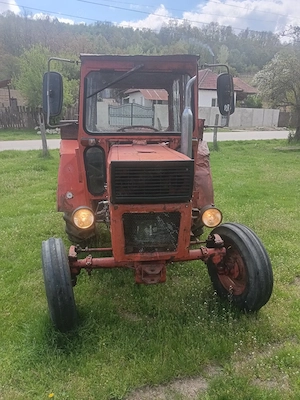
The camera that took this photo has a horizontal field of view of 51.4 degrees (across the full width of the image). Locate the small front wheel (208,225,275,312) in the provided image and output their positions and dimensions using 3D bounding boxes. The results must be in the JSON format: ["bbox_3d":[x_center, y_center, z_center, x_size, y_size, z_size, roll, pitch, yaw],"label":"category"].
[{"bbox_3d":[0.741,0.577,2.680,0.178,0.756,0.756,-8,15,-23],"label":"small front wheel"}]

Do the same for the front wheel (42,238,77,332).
[{"bbox_3d":[-0.731,0.672,2.489,0.178,0.756,0.756,-8,15,-24],"label":"front wheel"}]

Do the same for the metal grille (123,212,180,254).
[{"bbox_3d":[0.015,0.257,2.395,0.447,0.325,0.035,-1,13,-5],"label":"metal grille"}]

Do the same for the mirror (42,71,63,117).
[{"bbox_3d":[-1.014,-1.109,3.278,0.223,0.452,0.061,2,13,10],"label":"mirror"}]

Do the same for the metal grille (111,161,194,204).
[{"bbox_3d":[0.017,-0.130,2.294,0.609,0.310,0.061,-1,13,-5],"label":"metal grille"}]

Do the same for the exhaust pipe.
[{"bbox_3d":[0.339,-0.688,2.760,0.142,0.792,0.112,-1,13,-5],"label":"exhaust pipe"}]

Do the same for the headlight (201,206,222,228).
[{"bbox_3d":[0.504,0.143,2.558,0.173,0.173,0.132,-2,13,-7],"label":"headlight"}]

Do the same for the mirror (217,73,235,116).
[{"bbox_3d":[0.843,-1.164,3.451,0.223,0.452,0.061,-6,14,-24],"label":"mirror"}]

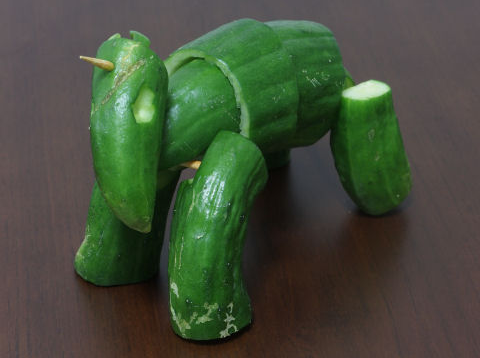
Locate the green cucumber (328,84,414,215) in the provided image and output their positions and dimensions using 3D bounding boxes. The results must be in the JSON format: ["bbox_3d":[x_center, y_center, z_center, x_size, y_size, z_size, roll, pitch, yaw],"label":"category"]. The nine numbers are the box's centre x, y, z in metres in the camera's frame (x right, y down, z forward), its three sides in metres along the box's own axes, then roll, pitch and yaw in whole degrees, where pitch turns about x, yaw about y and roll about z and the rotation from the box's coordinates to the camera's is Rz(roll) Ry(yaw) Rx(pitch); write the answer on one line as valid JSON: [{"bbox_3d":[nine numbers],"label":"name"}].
[{"bbox_3d":[0.057,-0.013,0.668,0.034,0.058,0.034,-4,28,2],"label":"green cucumber"}]

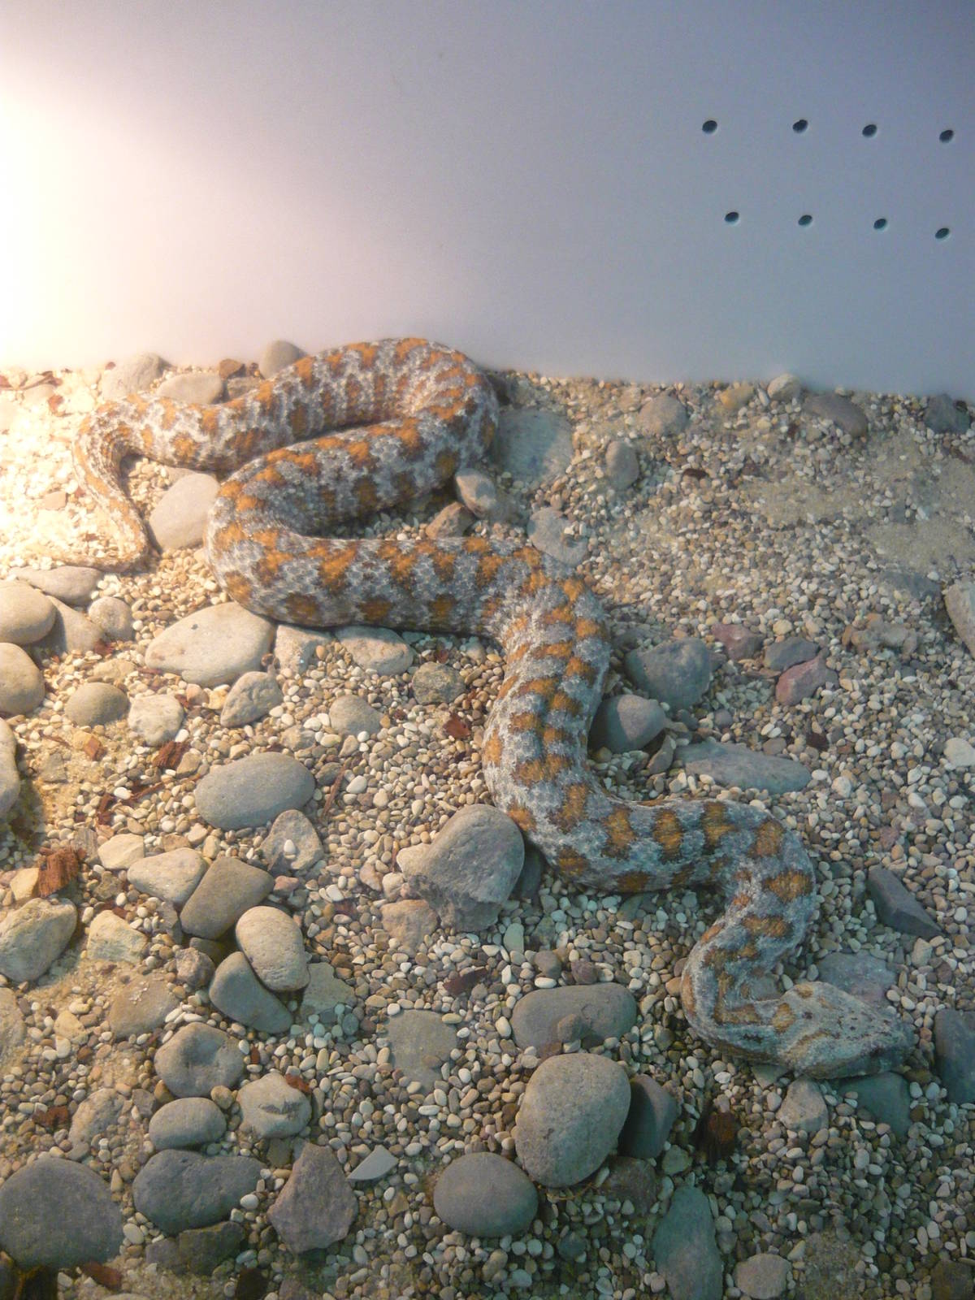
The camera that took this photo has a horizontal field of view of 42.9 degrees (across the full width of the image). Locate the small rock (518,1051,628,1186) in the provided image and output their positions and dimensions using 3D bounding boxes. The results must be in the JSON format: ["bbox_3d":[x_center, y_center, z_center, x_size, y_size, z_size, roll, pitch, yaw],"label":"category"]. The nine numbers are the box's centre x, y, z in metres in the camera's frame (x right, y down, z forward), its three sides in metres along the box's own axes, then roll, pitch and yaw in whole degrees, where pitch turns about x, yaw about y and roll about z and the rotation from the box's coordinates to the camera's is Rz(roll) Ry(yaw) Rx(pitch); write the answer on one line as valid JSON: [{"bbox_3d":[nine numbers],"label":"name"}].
[{"bbox_3d":[0.028,0.155,0.408,0.035,0.024,0.043,15,49,12],"label":"small rock"}]

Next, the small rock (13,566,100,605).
[{"bbox_3d":[-0.207,-0.031,0.592,0.046,0.016,0.024,10,53,7],"label":"small rock"}]

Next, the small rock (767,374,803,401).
[{"bbox_3d":[0.166,-0.146,0.693,0.019,0.014,0.017,13,49,10],"label":"small rock"}]

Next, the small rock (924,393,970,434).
[{"bbox_3d":[0.246,-0.127,0.664,0.024,0.019,0.024,0,52,0],"label":"small rock"}]

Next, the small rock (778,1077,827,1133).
[{"bbox_3d":[0.107,0.155,0.422,0.017,0.012,0.020,5,48,3],"label":"small rock"}]

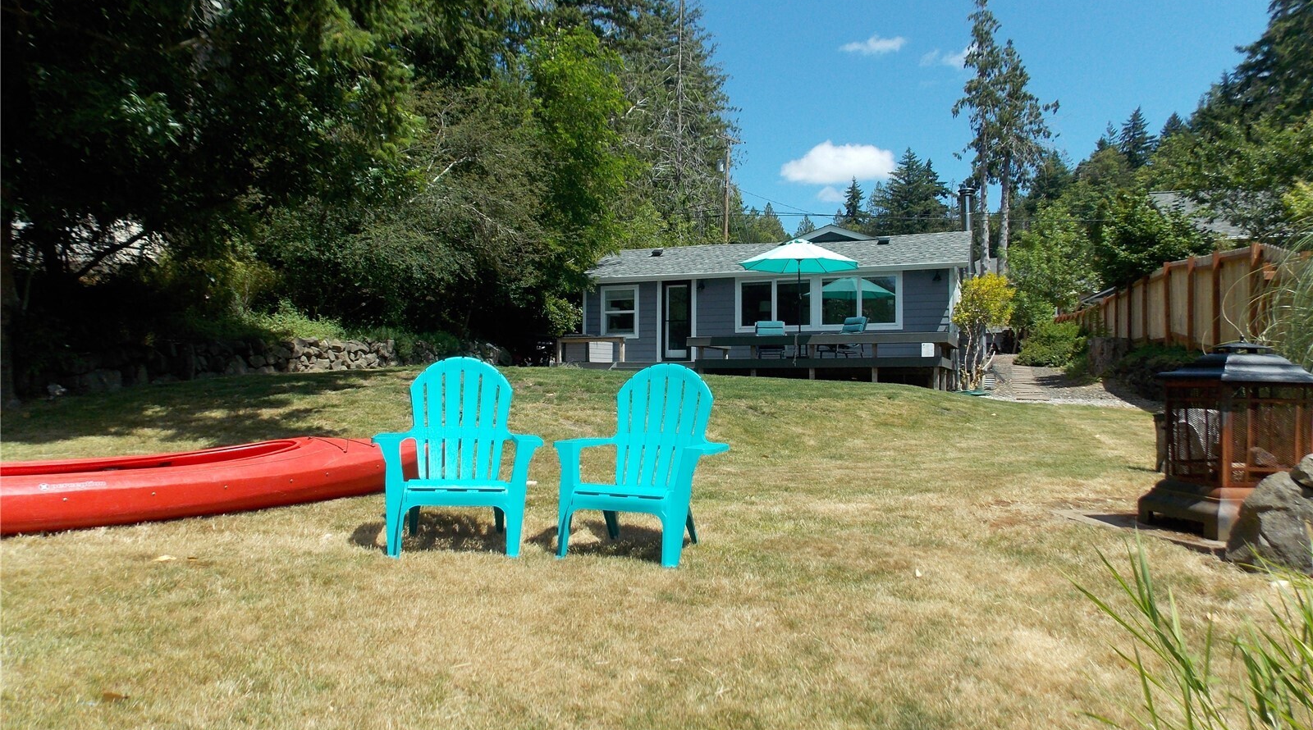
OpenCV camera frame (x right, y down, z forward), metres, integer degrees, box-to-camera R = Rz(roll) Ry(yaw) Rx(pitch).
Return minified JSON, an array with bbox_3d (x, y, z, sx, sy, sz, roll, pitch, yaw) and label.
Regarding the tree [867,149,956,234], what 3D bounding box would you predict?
[{"bbox_3d":[20.995,-9.642,72.000,7.400,16.356,7.400,0,-1,0],"label":"tree"}]

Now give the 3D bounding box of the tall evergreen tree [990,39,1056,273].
[{"bbox_3d":[19.336,-8.838,46.000,3.600,16.668,3.600,0,-1,0],"label":"tall evergreen tree"}]

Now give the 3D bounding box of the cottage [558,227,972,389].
[{"bbox_3d":[3.180,-1.666,23.100,9.900,4.600,9.800,0,-1,20],"label":"cottage"}]

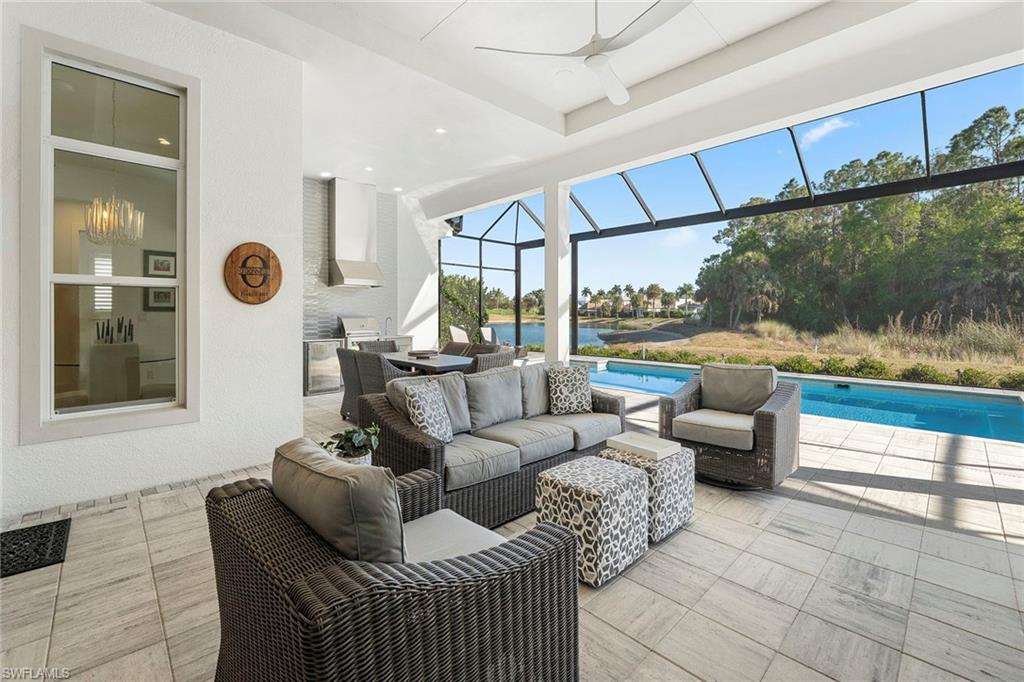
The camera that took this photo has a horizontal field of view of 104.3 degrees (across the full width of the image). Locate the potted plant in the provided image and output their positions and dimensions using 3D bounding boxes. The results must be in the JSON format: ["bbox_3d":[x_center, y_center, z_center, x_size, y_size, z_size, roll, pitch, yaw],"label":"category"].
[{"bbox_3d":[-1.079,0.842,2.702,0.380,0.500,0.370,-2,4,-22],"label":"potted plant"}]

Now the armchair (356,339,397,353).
[{"bbox_3d":[-2.258,0.481,7.078,0.640,0.900,0.650,-4,5,-43],"label":"armchair"}]

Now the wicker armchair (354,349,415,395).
[{"bbox_3d":[-1.563,0.631,5.056,0.600,0.900,0.640,2,3,42],"label":"wicker armchair"}]

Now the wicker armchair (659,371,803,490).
[{"bbox_3d":[1.983,0.725,3.611,0.760,0.870,0.910,-2,3,-43],"label":"wicker armchair"}]

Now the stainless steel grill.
[{"bbox_3d":[-2.955,-0.208,7.803,0.740,0.520,0.580,-2,3,-43],"label":"stainless steel grill"}]

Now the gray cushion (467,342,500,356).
[{"bbox_3d":[-0.475,0.265,6.560,0.170,0.420,0.580,10,-4,-43],"label":"gray cushion"}]

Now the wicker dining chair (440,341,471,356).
[{"bbox_3d":[-1.078,0.499,6.222,0.640,0.929,0.620,-3,5,-43],"label":"wicker dining chair"}]

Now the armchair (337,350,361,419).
[{"bbox_3d":[-1.947,0.605,5.465,0.600,0.900,0.640,2,3,45],"label":"armchair"}]

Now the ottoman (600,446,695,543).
[{"bbox_3d":[0.928,0.983,2.772,0.475,0.470,0.465,-4,5,-43],"label":"ottoman"}]

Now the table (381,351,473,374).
[{"bbox_3d":[-1.357,0.621,6.176,0.950,0.740,2.100,-4,5,-43],"label":"table"}]

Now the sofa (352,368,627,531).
[{"bbox_3d":[-0.045,0.753,3.318,2.070,0.870,0.940,-2,3,-42],"label":"sofa"}]

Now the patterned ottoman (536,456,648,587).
[{"bbox_3d":[0.479,1.008,2.361,0.475,0.475,0.465,-4,5,-43],"label":"patterned ottoman"}]

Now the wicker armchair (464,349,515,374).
[{"bbox_3d":[-0.425,0.597,5.333,0.640,0.900,0.650,-4,5,-43],"label":"wicker armchair"}]

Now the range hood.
[{"bbox_3d":[-3.044,-2.057,7.824,0.800,1.950,0.620,-2,3,-43],"label":"range hood"}]

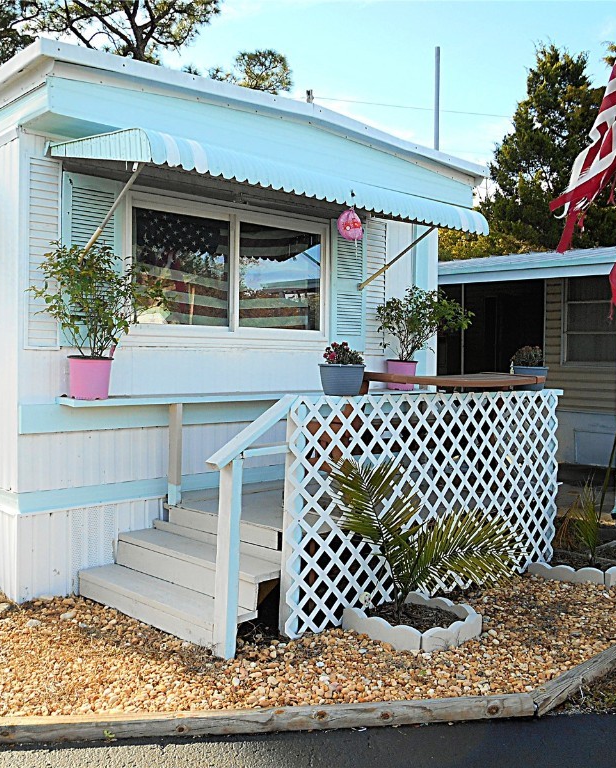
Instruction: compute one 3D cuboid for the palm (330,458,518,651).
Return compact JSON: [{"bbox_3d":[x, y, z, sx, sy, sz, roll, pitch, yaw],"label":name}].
[{"bbox_3d":[0.609,0.855,4.020,0.970,0.910,0.720,-1,3,-42],"label":"palm"}]

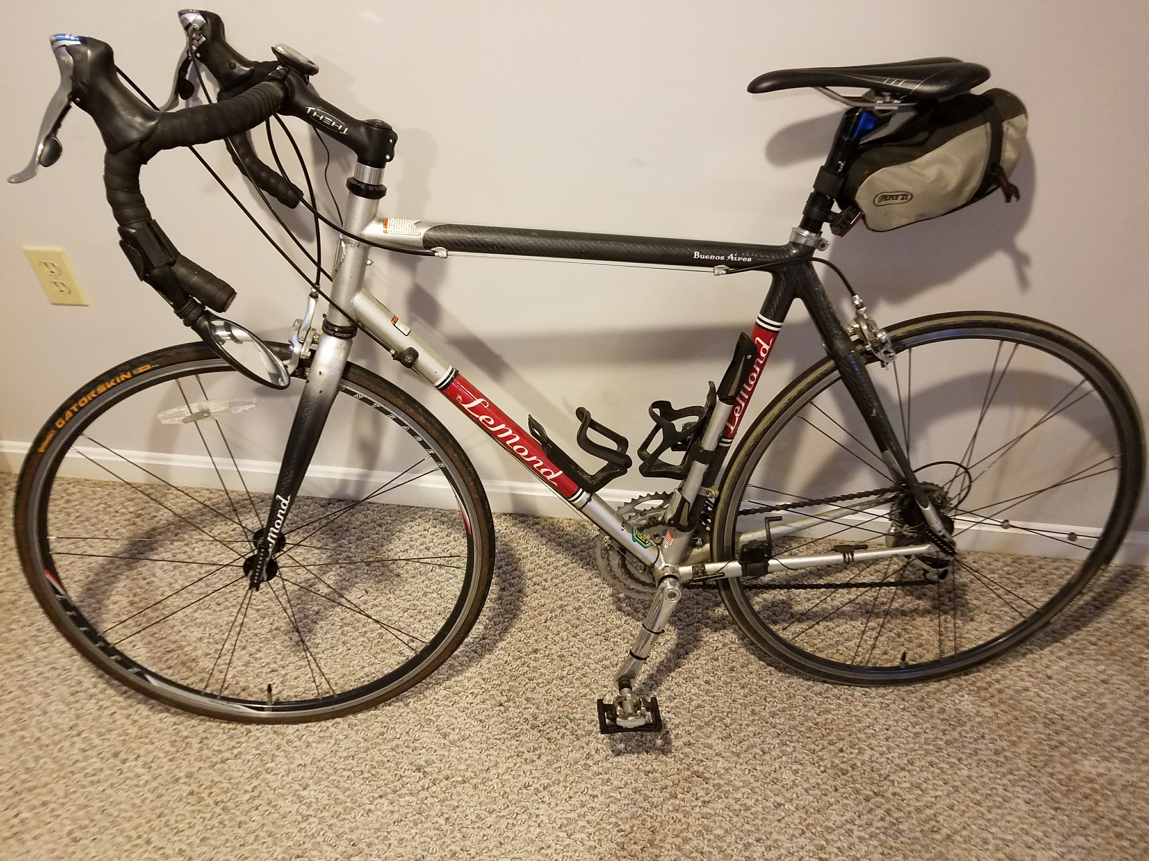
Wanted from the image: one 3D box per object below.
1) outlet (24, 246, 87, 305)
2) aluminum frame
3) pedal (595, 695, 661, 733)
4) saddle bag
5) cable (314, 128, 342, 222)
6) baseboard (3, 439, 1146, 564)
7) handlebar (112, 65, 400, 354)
[{"bbox_3d":[-0.885,-0.261,1.475,0.071,0.115,0.006,4,43,4],"label":"outlet"},{"bbox_3d":[0.042,-0.050,1.180,1.025,0.640,0.145,-3,27,-3],"label":"aluminum frame"},{"bbox_3d":[0.082,0.416,1.264,0.088,0.028,0.070,-3,27,-3],"label":"pedal"},{"bbox_3d":[0.438,-0.333,1.066,0.220,0.135,0.110,-19,27,5],"label":"saddle bag"},{"bbox_3d":[-0.291,-0.305,1.027,0.026,0.122,0.016,-3,27,-3],"label":"cable"},{"bbox_3d":[-0.061,0.137,1.717,2.290,0.091,0.014,4,43,4],"label":"baseboard"},{"bbox_3d":[-0.335,-0.308,1.020,0.262,0.245,0.465,-4,28,-5],"label":"handlebar"}]

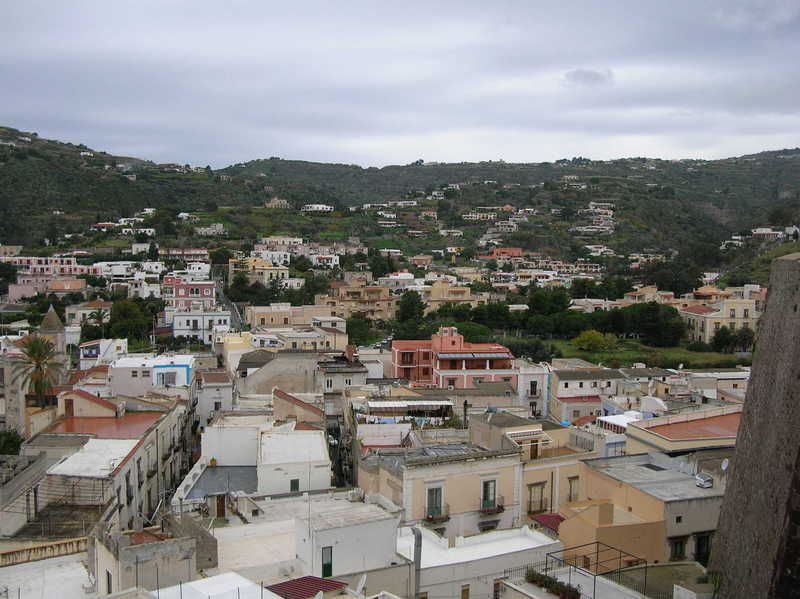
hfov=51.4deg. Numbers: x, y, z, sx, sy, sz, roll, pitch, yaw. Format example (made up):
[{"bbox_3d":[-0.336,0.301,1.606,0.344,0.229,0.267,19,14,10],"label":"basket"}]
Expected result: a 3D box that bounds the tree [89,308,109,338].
[{"bbox_3d":[-71.810,5.970,198.080,4.800,7.400,4.800,1,5,0],"label":"tree"}]

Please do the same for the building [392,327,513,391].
[{"bbox_3d":[10.220,11.400,170.840,24.200,11.200,16.000,0,5,-7],"label":"building"}]

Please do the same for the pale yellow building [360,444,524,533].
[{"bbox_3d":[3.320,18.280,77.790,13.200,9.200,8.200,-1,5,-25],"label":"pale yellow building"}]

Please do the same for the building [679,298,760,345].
[{"bbox_3d":[98.230,6.260,253.670,17.500,13.300,16.500,0,5,-7],"label":"building"}]

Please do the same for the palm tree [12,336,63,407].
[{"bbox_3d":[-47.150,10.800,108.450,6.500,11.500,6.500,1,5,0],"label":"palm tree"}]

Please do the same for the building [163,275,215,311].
[{"bbox_3d":[-59.210,-0.760,236.530,14.000,11.000,11.500,0,5,-8],"label":"building"}]

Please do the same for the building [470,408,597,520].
[{"bbox_3d":[12.850,17.600,83.730,8.700,10.000,11.000,-1,5,-25],"label":"building"}]

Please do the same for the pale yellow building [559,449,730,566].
[{"bbox_3d":[19.680,18.330,73.460,14.200,5.500,13.000,-1,5,-21],"label":"pale yellow building"}]

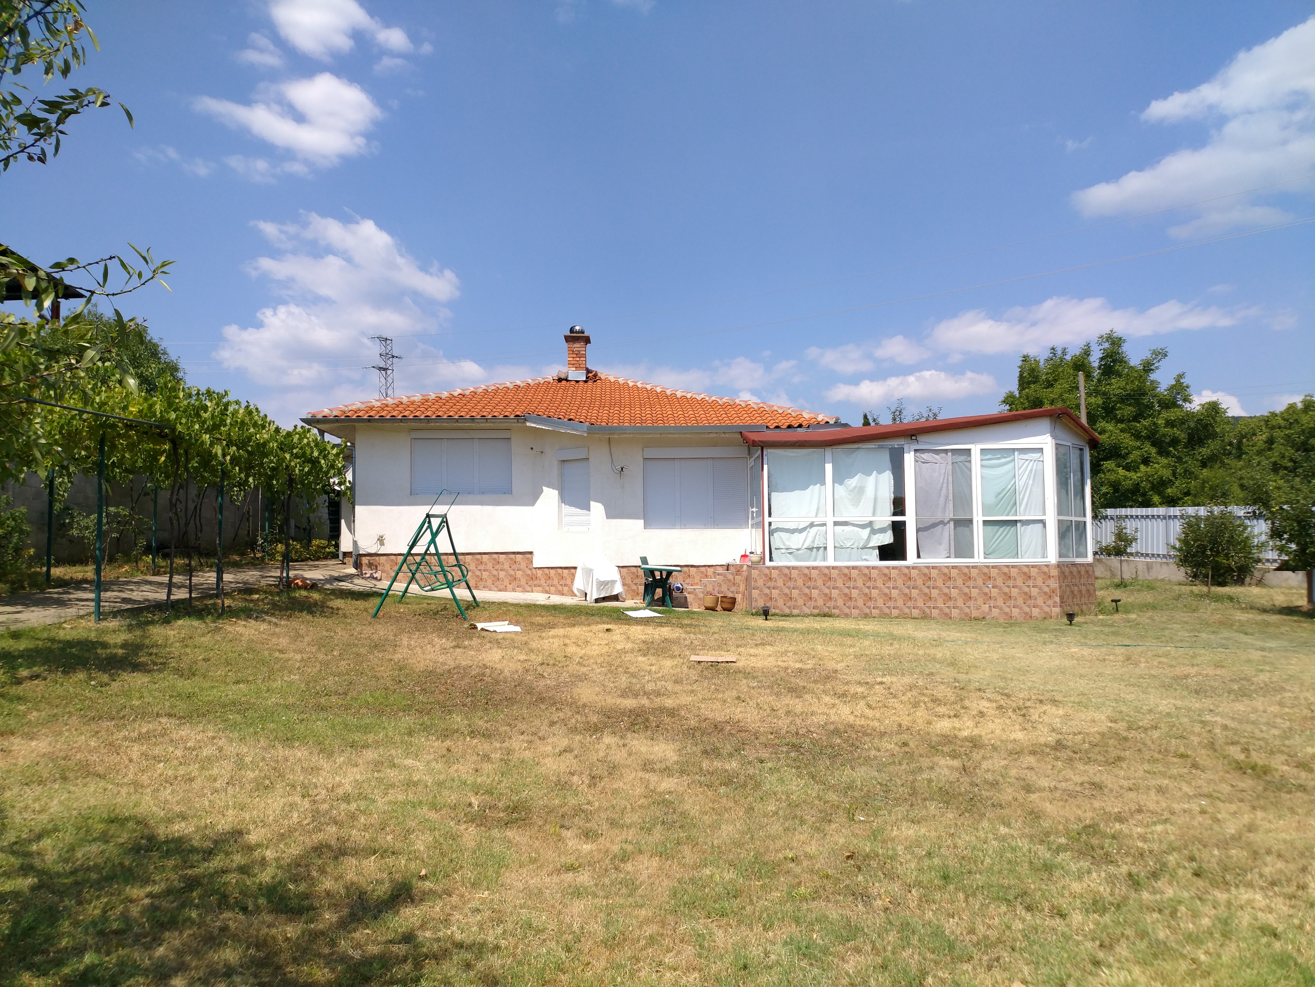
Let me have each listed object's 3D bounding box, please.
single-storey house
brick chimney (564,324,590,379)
[{"bbox_3d":[0.204,-0.581,22.652,14.800,6.200,11.300,-1,-4,-2],"label":"single-storey house"},{"bbox_3d":[-1.856,-3.243,23.600,0.590,1.250,0.620,-1,-4,-2],"label":"brick chimney"}]

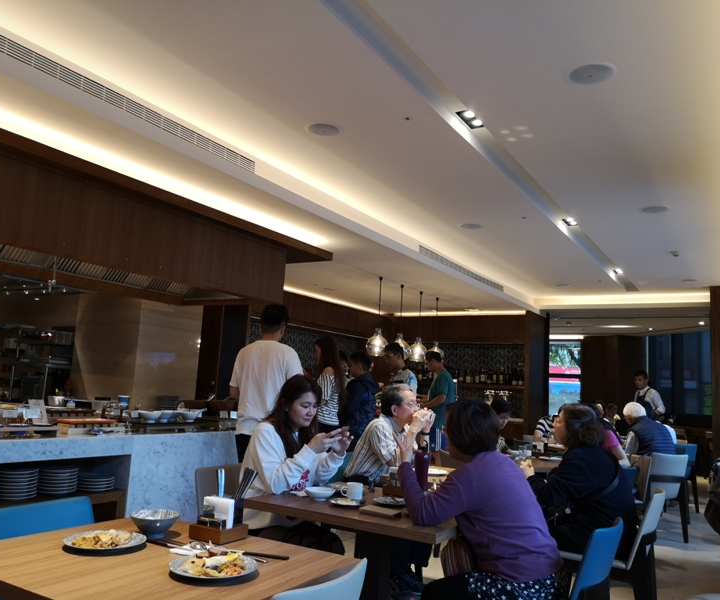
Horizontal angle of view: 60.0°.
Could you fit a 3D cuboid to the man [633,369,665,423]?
[{"bbox_3d":[4.105,1.870,8.851,0.380,1.710,0.500,7,-9,-27],"label":"man"}]

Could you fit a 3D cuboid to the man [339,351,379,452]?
[{"bbox_3d":[-0.039,1.314,6.171,0.380,1.610,0.450,0,-8,22],"label":"man"}]

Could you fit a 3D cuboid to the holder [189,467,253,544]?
[{"bbox_3d":[-0.427,0.658,2.007,0.142,0.203,0.168,-2,-10,33],"label":"holder"}]

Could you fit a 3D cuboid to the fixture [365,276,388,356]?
[{"bbox_3d":[0.212,0.189,7.153,0.238,0.917,0.238,3,-9,0],"label":"fixture"}]

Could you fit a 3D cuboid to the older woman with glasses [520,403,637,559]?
[{"bbox_3d":[1.218,1.206,3.490,0.690,1.259,0.507,-2,-10,33],"label":"older woman with glasses"}]

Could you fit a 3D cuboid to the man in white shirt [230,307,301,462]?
[{"bbox_3d":[-0.610,0.905,3.954,0.500,1.750,0.380,3,-8,5],"label":"man in white shirt"}]

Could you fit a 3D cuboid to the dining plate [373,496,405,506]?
[{"bbox_3d":[0.159,0.895,2.758,0.203,0.025,0.203,3,-9,0],"label":"dining plate"}]

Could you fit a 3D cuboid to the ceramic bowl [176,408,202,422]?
[{"bbox_3d":[-1.263,0.868,4.650,0.175,0.080,0.175,3,-8,0],"label":"ceramic bowl"}]

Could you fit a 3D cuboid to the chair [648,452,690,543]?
[{"bbox_3d":[3.070,1.938,6.194,0.467,0.812,0.528,-1,-9,26],"label":"chair"}]

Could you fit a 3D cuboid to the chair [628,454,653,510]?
[{"bbox_3d":[2.208,1.770,5.541,0.550,0.790,0.470,5,-8,-9],"label":"chair"}]

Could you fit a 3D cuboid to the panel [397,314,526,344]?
[{"bbox_3d":[1.794,0.554,11.423,2.510,0.507,0.100,-2,-9,32],"label":"panel"}]

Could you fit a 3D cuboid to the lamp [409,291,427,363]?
[{"bbox_3d":[0.860,0.378,9.021,0.243,1.029,0.243,3,-8,0],"label":"lamp"}]

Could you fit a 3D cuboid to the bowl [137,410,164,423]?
[{"bbox_3d":[-1.419,0.798,4.238,0.168,0.076,0.168,3,-9,0],"label":"bowl"}]

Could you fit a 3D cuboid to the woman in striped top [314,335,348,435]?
[{"bbox_3d":[-0.284,1.088,4.580,0.304,1.654,0.426,2,-9,10],"label":"woman in striped top"}]

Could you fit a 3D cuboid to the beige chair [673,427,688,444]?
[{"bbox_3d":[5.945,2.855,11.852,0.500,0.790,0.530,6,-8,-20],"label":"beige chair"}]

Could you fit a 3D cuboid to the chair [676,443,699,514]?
[{"bbox_3d":[3.753,2.151,7.663,0.470,0.790,0.550,6,-8,-20],"label":"chair"}]

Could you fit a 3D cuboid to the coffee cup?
[{"bbox_3d":[-0.031,0.878,2.873,0.103,0.075,0.078,3,-8,0],"label":"coffee cup"}]

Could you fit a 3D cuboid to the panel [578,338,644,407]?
[{"bbox_3d":[4.886,2.004,11.942,1.137,2.578,0.355,-2,-10,33],"label":"panel"}]

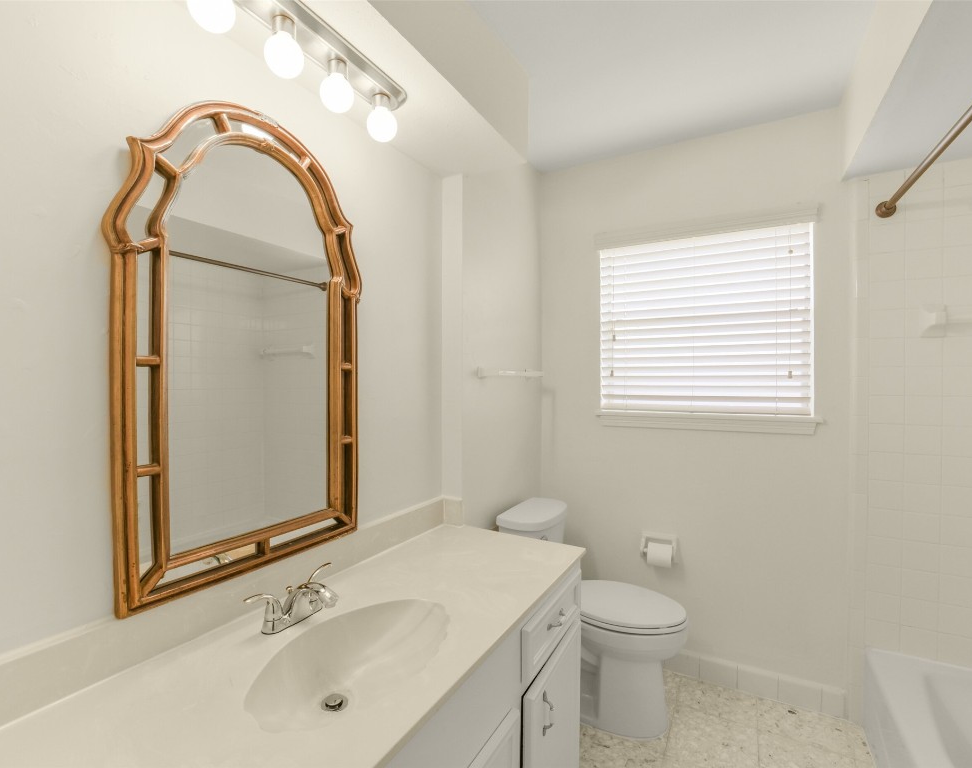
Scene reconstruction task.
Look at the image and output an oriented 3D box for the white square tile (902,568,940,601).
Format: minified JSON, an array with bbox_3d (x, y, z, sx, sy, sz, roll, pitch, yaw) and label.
[{"bbox_3d":[1.636,0.757,1.686,0.107,0.108,0.009,0,1,27],"label":"white square tile"}]

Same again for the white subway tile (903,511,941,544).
[{"bbox_3d":[1.637,0.538,1.684,0.107,0.108,0.009,0,1,27],"label":"white subway tile"}]

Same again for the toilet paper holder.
[{"bbox_3d":[0.818,0.788,2.114,0.165,0.130,0.085,0,0,30],"label":"toilet paper holder"}]

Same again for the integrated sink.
[{"bbox_3d":[-0.255,0.608,0.913,0.310,0.140,0.465,0,0,30],"label":"integrated sink"}]

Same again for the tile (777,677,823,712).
[{"bbox_3d":[1.308,1.288,1.867,0.151,0.112,0.010,0,1,26],"label":"tile"}]

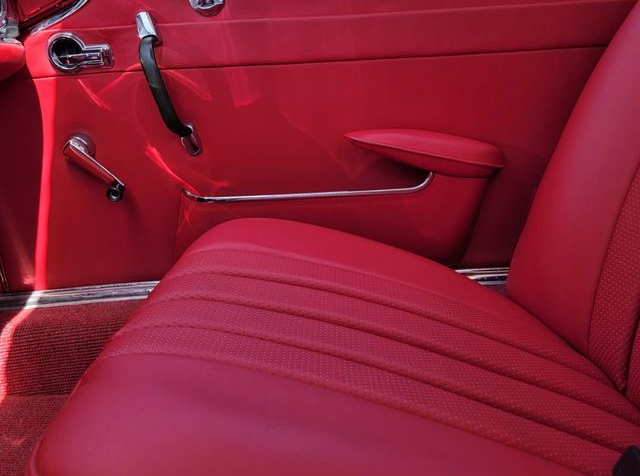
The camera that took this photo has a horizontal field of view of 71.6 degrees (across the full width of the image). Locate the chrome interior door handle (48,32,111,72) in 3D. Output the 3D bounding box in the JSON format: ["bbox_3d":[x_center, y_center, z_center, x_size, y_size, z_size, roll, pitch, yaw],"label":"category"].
[{"bbox_3d":[-0.405,-0.314,0.753,0.106,0.063,0.025,-3,20,0],"label":"chrome interior door handle"}]

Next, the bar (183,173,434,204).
[{"bbox_3d":[-0.027,-0.095,0.820,0.465,0.038,0.055,-3,20,0],"label":"bar"}]

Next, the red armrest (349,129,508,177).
[{"bbox_3d":[0.179,-0.155,0.795,0.280,0.060,0.085,4,20,-2],"label":"red armrest"}]

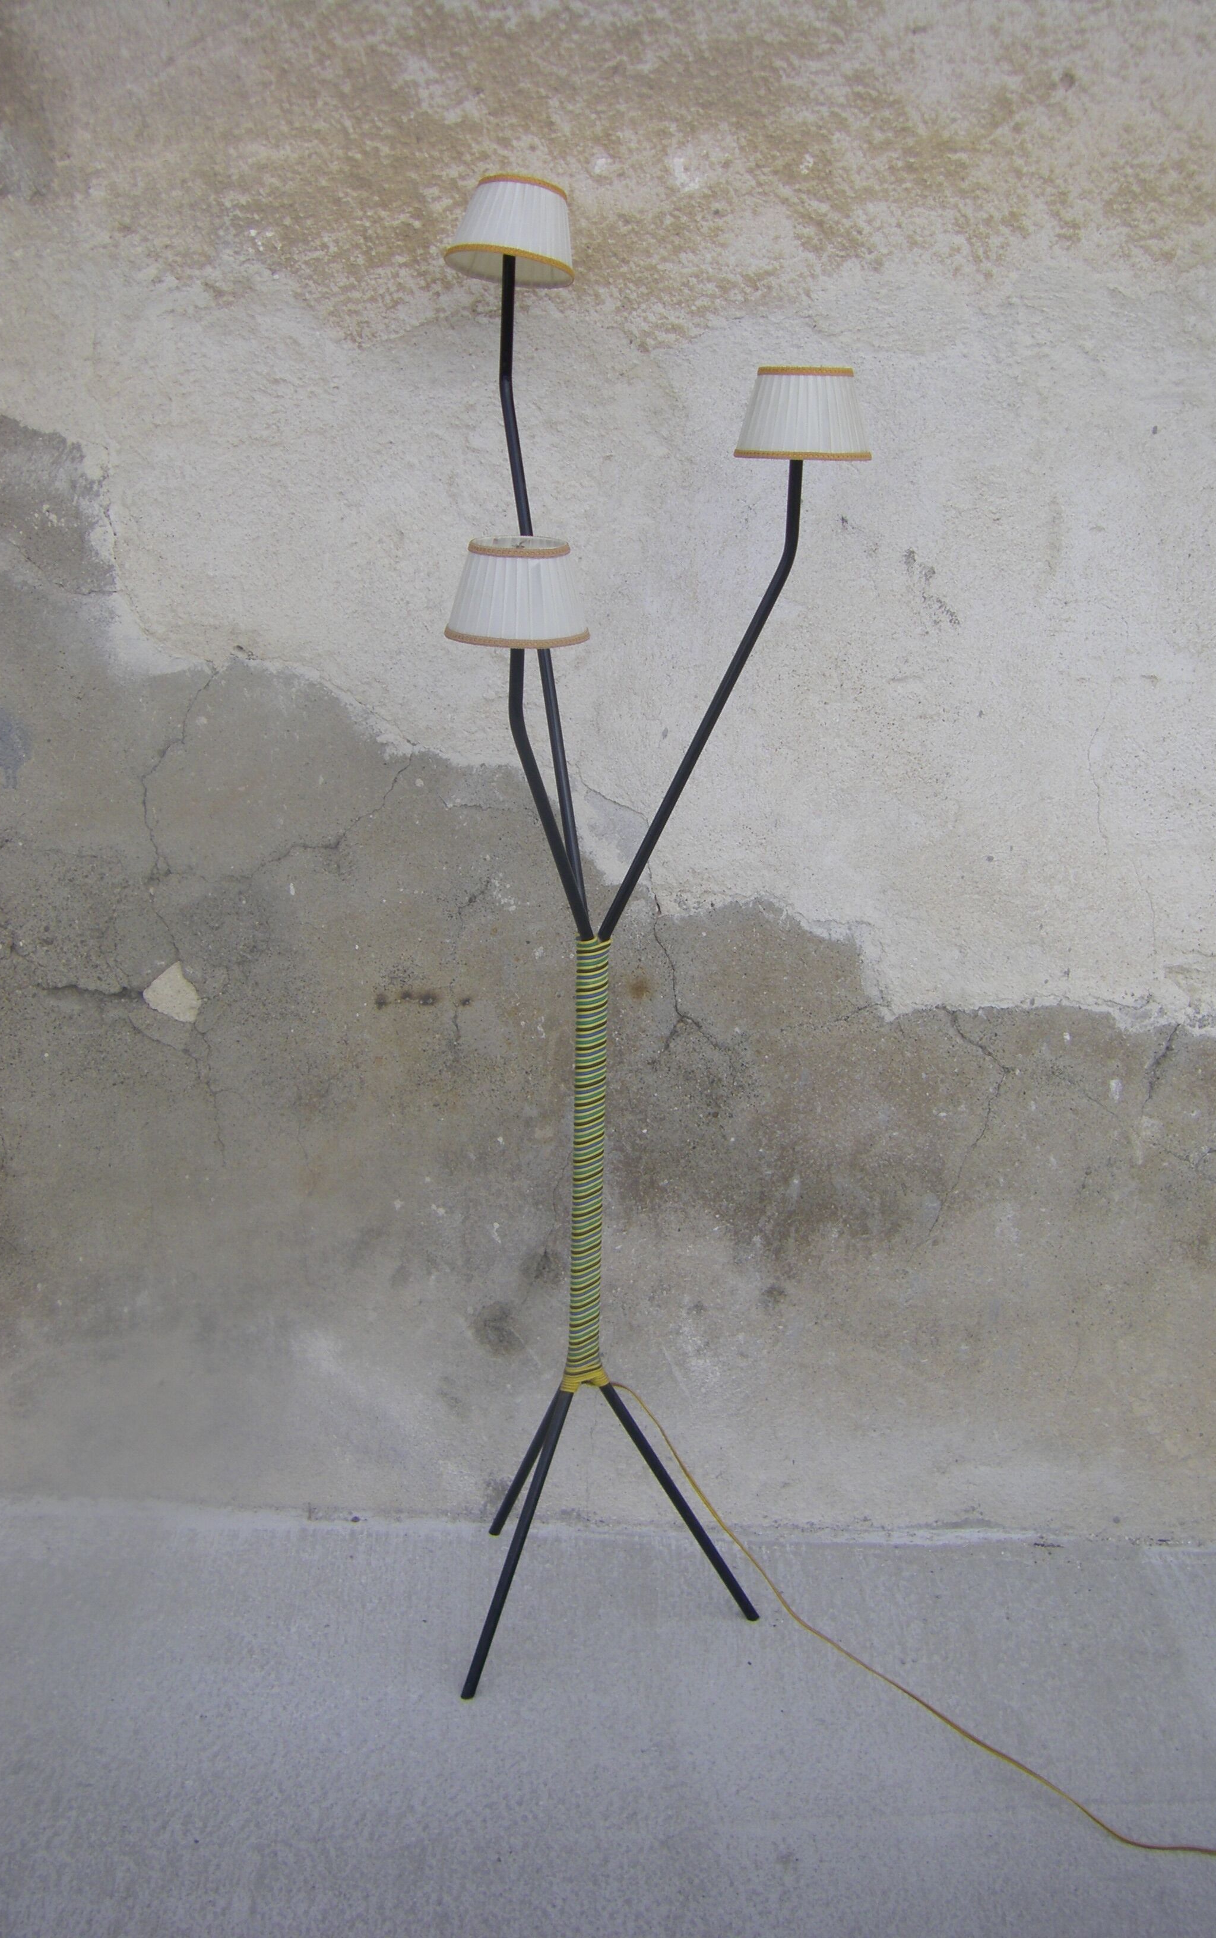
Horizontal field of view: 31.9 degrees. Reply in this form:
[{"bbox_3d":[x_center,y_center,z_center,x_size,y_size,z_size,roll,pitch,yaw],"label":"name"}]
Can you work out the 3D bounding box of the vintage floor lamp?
[{"bbox_3d":[0.022,-0.044,2.541,0.490,1.753,0.530,2,13,0],"label":"vintage floor lamp"}]

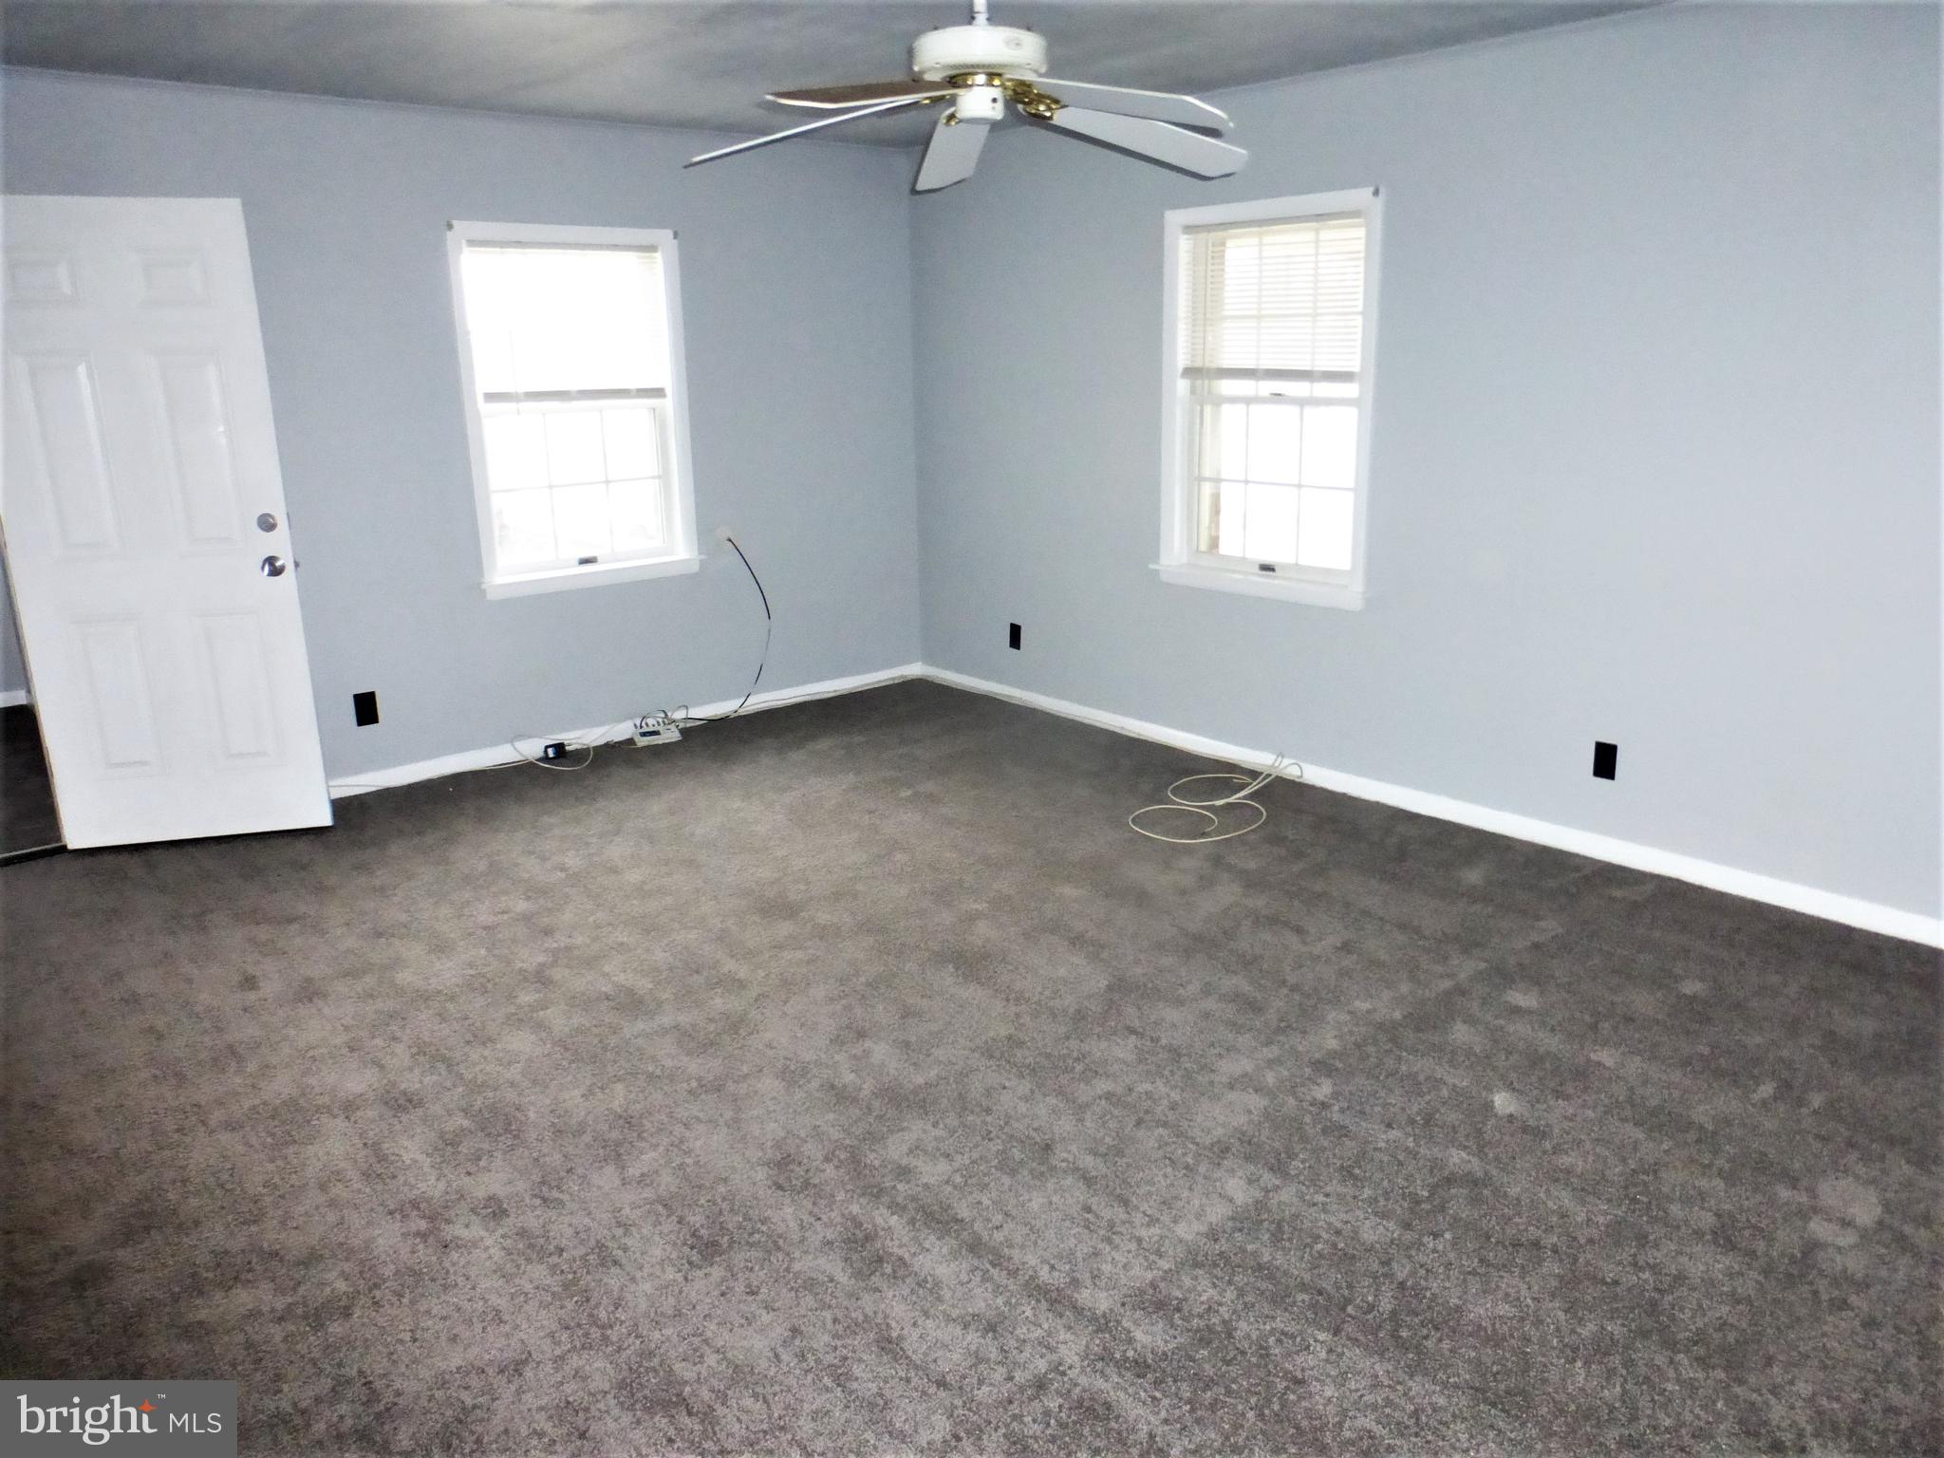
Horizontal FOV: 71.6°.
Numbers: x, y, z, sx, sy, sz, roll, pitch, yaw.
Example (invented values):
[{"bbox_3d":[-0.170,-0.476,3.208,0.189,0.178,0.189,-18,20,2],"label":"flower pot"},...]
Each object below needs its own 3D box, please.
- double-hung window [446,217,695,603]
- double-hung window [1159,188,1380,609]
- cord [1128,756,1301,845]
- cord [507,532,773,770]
[{"bbox_3d":[-1.561,-1.268,5.389,0.930,1.385,0.100,-14,20,-39],"label":"double-hung window"},{"bbox_3d":[1.061,-1.175,4.879,0.100,1.385,0.930,-14,20,-39],"label":"double-hung window"},{"bbox_3d":[0.874,0.222,4.790,0.864,0.085,0.500,-14,20,-39],"label":"cord"},{"bbox_3d":[-1.313,-0.360,5.644,1.270,0.830,0.240,-14,20,-39],"label":"cord"}]

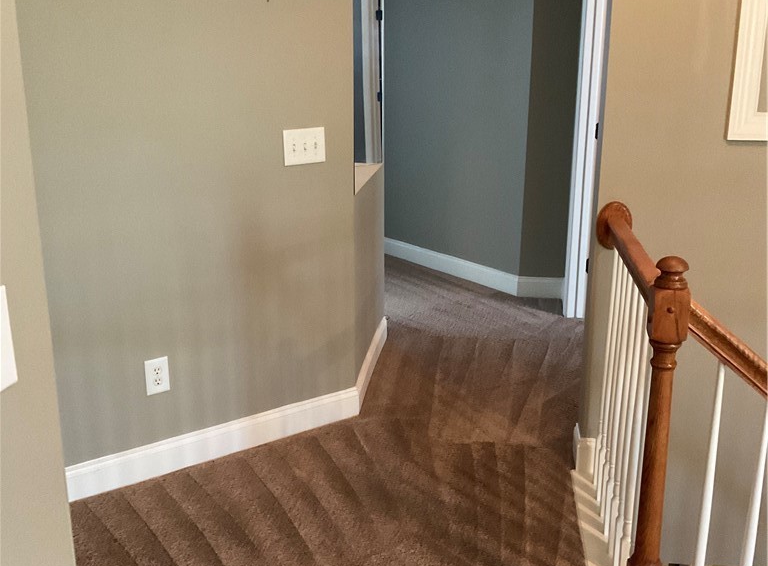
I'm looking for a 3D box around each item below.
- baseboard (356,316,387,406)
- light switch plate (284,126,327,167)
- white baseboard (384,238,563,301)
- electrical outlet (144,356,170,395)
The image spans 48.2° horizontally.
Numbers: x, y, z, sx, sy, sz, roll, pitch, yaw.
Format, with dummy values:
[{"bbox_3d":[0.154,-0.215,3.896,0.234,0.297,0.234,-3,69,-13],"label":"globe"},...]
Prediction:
[{"bbox_3d":[-0.054,0.356,3.987,0.018,0.132,0.908,2,16,8],"label":"baseboard"},{"bbox_3d":[-0.285,-0.499,3.129,0.172,0.124,0.014,-12,20,-36],"label":"light switch plate"},{"bbox_3d":[0.537,-0.121,5.670,0.163,0.132,1.545,-12,20,-36],"label":"white baseboard"},{"bbox_3d":[-0.783,0.323,2.972,0.081,0.125,0.010,-12,20,-36],"label":"electrical outlet"}]

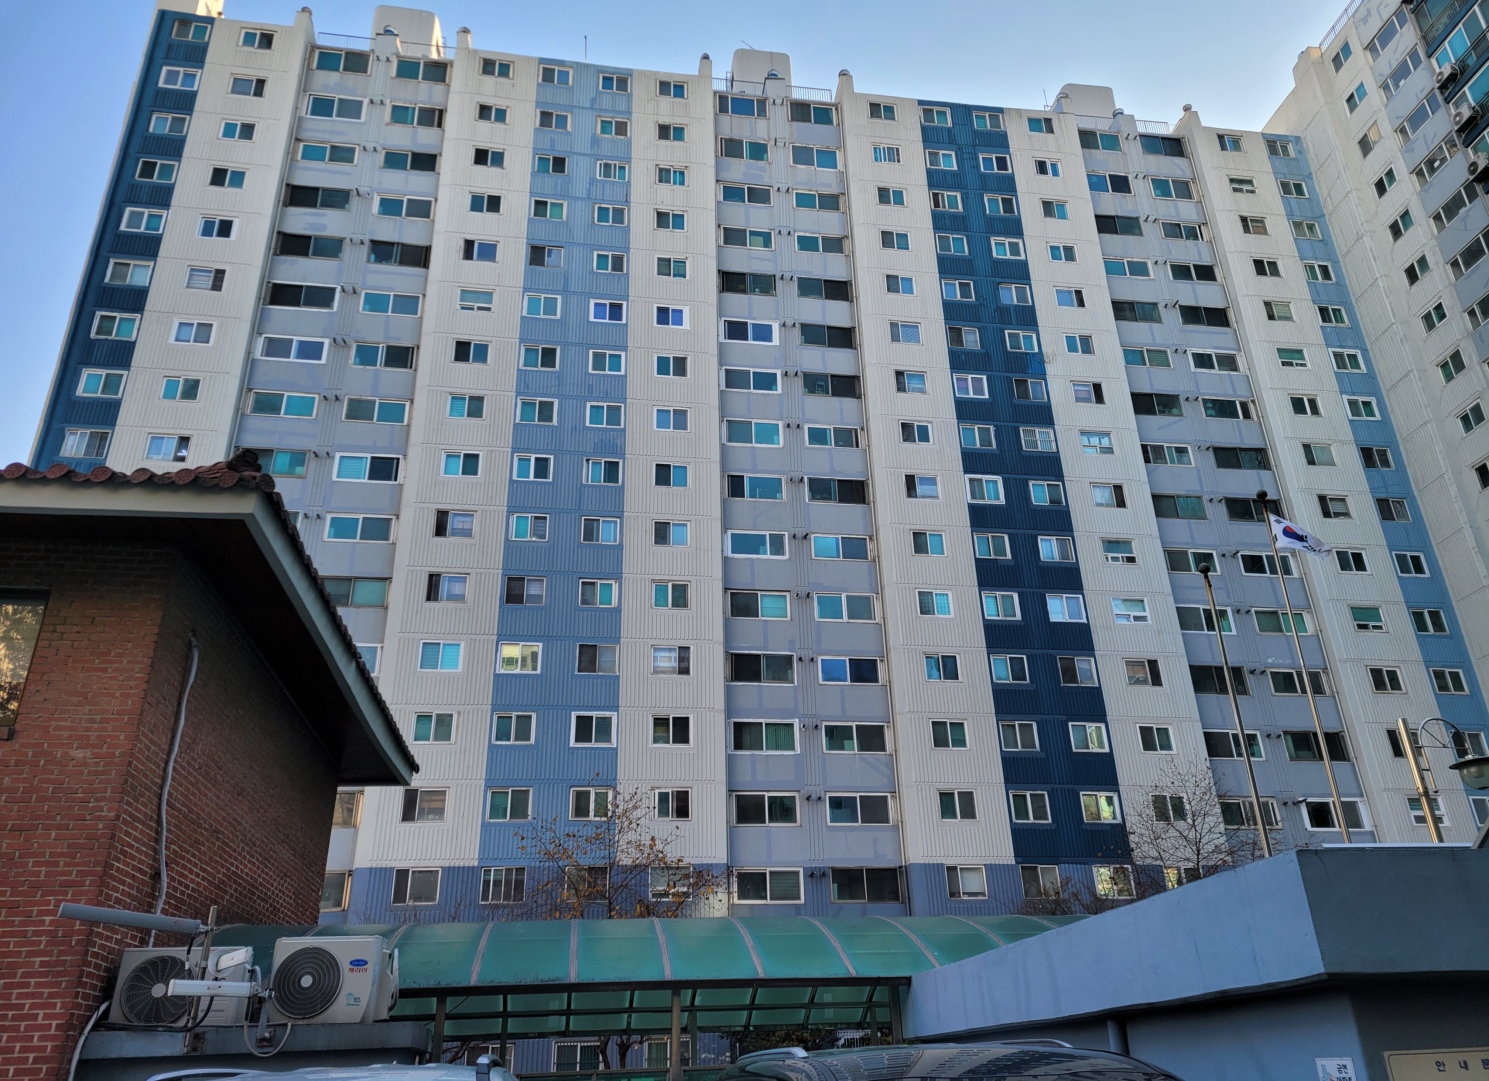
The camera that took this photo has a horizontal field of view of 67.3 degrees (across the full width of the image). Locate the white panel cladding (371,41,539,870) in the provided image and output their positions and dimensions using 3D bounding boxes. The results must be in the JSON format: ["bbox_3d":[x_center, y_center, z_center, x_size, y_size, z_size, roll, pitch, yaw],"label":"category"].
[{"bbox_3d":[-11.159,-6.208,44.636,3.830,37.266,0.300,3,-27,-9],"label":"white panel cladding"}]

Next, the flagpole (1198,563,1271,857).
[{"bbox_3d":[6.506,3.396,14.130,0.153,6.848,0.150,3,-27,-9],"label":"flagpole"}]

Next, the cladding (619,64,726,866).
[{"bbox_3d":[-2.985,-5.798,45.845,3.677,37.151,0.300,3,-27,-9],"label":"cladding"}]

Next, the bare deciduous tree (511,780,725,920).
[{"bbox_3d":[-3.303,10.688,29.151,5.766,8.959,5.200,3,-27,-9],"label":"bare deciduous tree"}]

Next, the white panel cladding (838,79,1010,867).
[{"bbox_3d":[7.248,-5.440,48.264,3.922,37.921,0.400,2,-26,-8],"label":"white panel cladding"}]

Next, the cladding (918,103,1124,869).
[{"bbox_3d":[11.423,-5.147,48.826,4.520,37.656,0.400,2,-26,-8],"label":"cladding"}]

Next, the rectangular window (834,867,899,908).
[{"bbox_3d":[4.294,12.223,39.569,2.421,1.241,0.150,2,-26,-8],"label":"rectangular window"}]

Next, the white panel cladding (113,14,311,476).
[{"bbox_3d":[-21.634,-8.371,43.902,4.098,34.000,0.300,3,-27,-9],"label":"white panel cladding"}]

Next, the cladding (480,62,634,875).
[{"bbox_3d":[-7.149,-5.910,46.063,4.529,37.683,0.400,2,-26,-8],"label":"cladding"}]

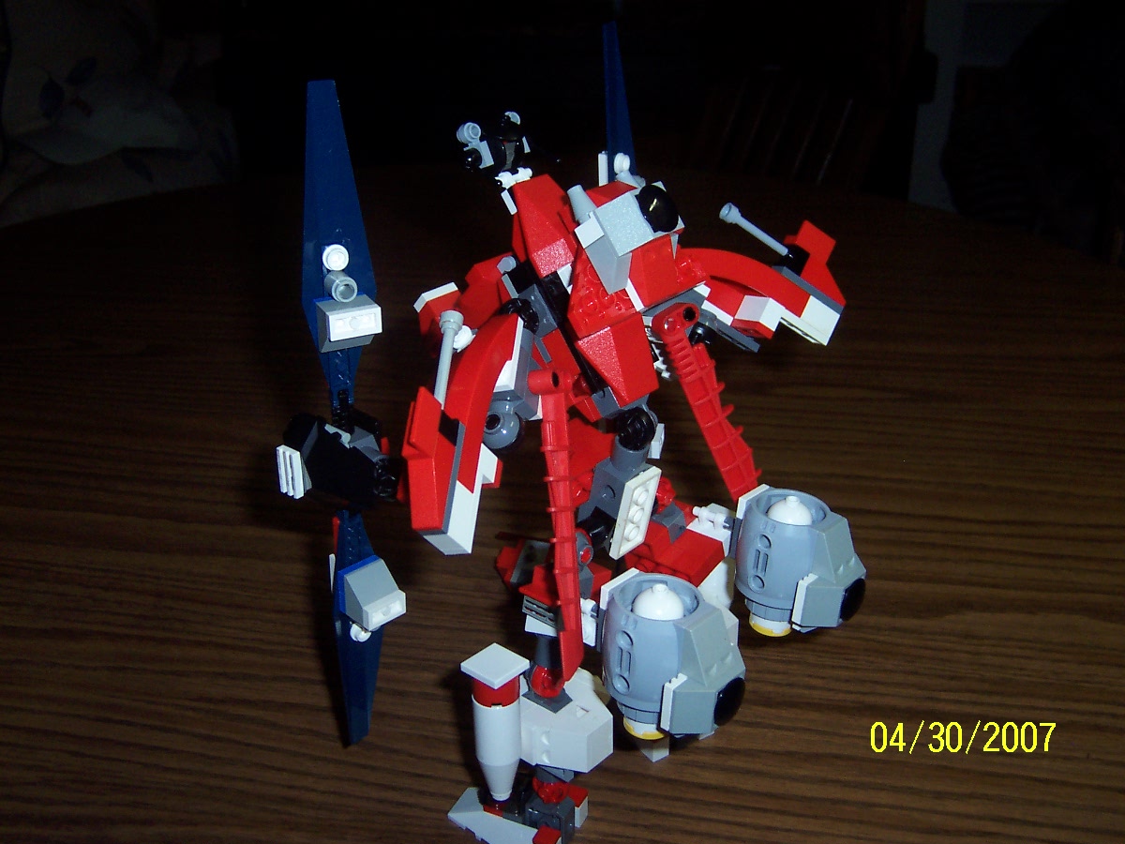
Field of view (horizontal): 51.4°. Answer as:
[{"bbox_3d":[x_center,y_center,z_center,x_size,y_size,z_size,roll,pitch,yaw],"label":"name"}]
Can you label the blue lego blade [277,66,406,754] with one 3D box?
[{"bbox_3d":[-0.072,0.014,0.382,0.036,0.243,0.032,-17,31,-34],"label":"blue lego blade"}]

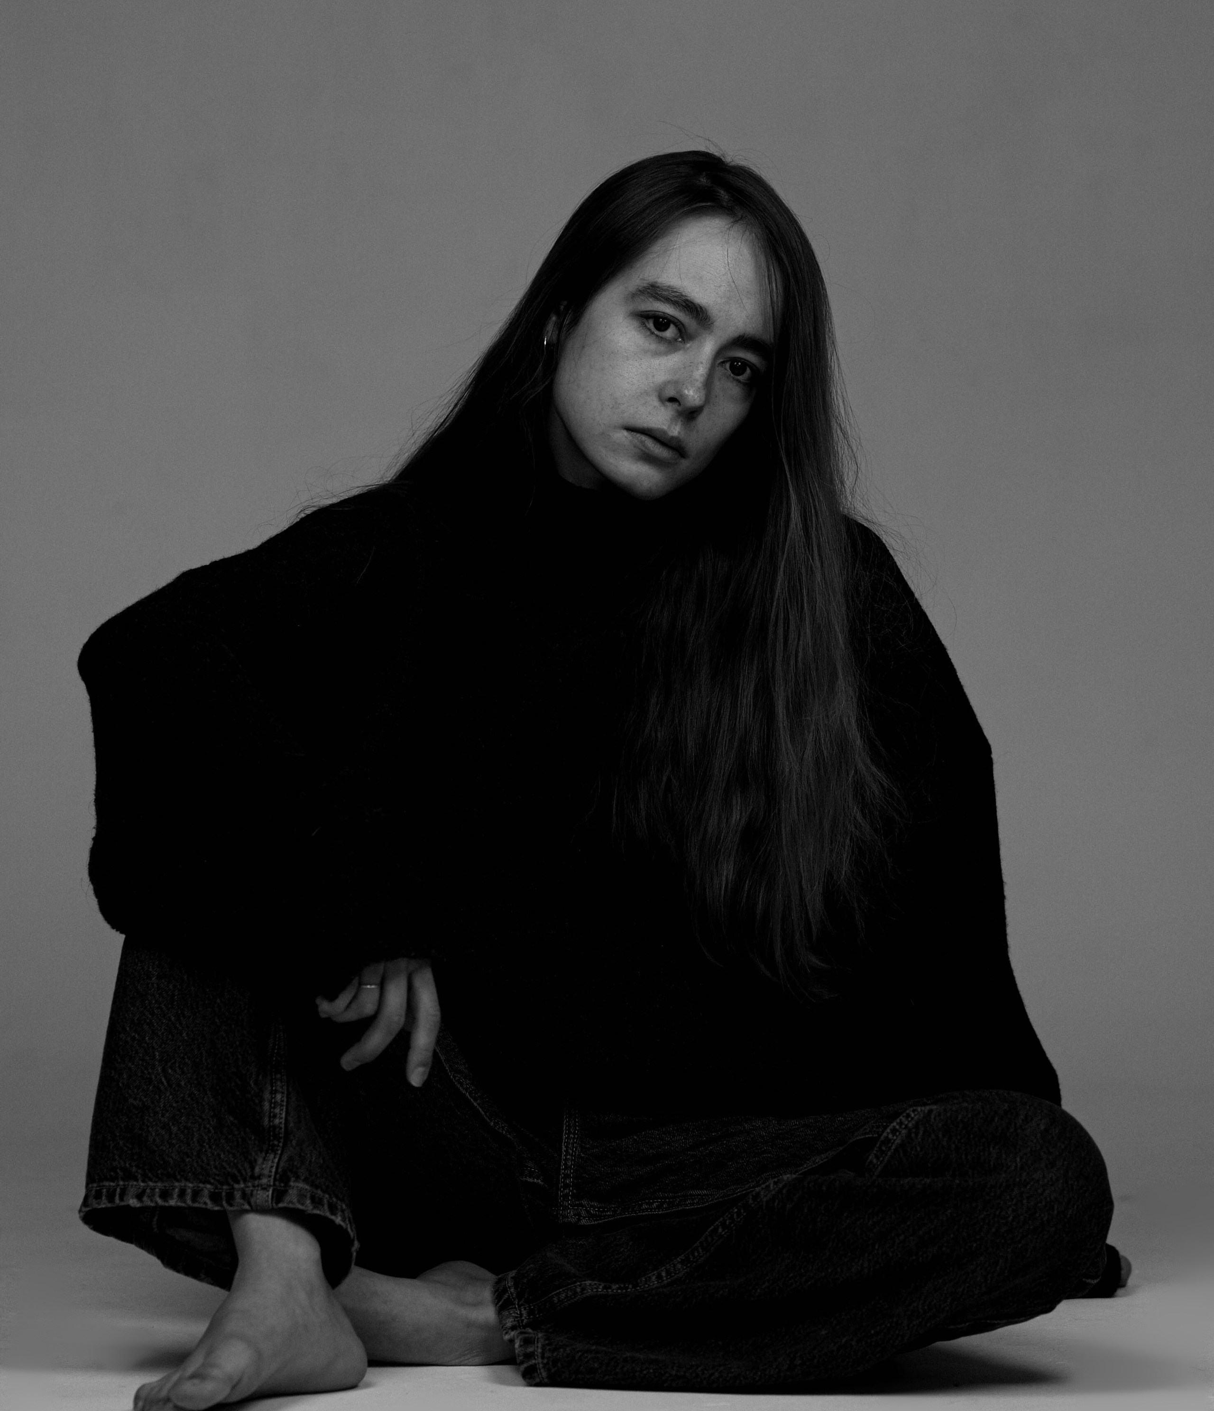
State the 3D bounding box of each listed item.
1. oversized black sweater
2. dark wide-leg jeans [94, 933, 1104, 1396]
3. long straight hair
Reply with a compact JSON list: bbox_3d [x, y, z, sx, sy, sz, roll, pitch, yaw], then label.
[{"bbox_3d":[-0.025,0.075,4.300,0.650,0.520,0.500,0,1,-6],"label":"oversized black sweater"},{"bbox_3d":[-0.012,0.250,4.270,0.670,0.350,0.540,0,1,-4],"label":"dark wide-leg jeans"},{"bbox_3d":[0.022,-0.087,4.270,0.300,0.550,0.270,0,1,-14],"label":"long straight hair"}]

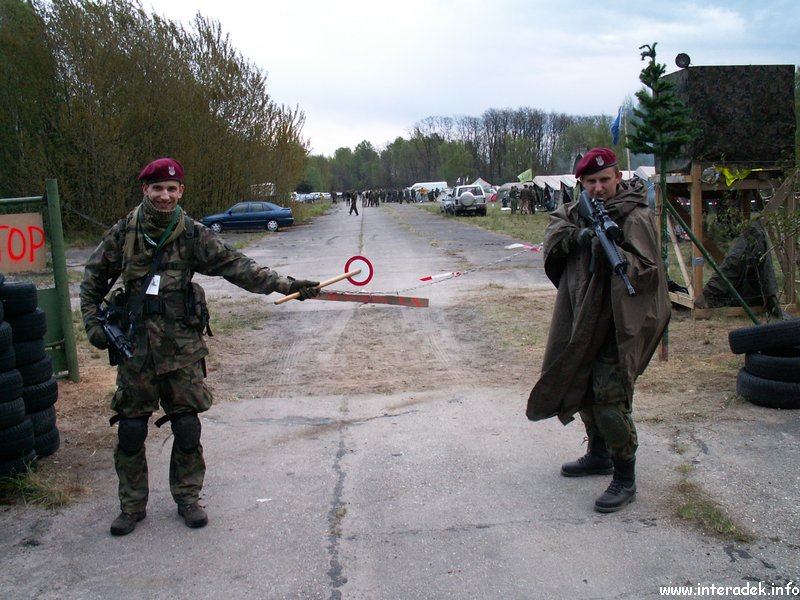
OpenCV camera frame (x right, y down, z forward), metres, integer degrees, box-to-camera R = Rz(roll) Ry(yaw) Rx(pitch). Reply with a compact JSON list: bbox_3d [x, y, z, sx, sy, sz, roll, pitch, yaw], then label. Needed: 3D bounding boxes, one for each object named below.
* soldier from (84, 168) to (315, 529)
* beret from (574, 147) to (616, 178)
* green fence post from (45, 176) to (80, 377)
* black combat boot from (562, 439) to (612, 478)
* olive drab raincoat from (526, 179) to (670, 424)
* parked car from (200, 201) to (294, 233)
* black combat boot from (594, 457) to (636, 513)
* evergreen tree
[{"bbox_3d":[-0.975,0.220,3.991,1.130,1.830,0.550,-3,8,-9],"label":"soldier"},{"bbox_3d":[1.014,-0.702,4.196,0.215,0.145,0.250,1,8,18],"label":"beret"},{"bbox_3d":[-3.015,-0.165,7.260,0.105,1.817,0.105,-5,8,-11],"label":"green fence post"},{"bbox_3d":[1.096,0.888,4.676,0.305,0.220,0.115,-3,8,-8],"label":"black combat boot"},{"bbox_3d":[1.063,0.002,4.290,0.730,1.250,0.550,2,8,21],"label":"olive drab raincoat"},{"bbox_3d":[-6.938,-3.785,36.800,4.150,1.410,1.660,-2,8,-5],"label":"parked car"},{"bbox_3d":[1.137,0.947,4.234,0.115,0.220,0.305,4,10,37],"label":"black combat boot"},{"bbox_3d":[2.466,-0.902,7.600,0.620,2.920,0.600,0,8,11],"label":"evergreen tree"}]

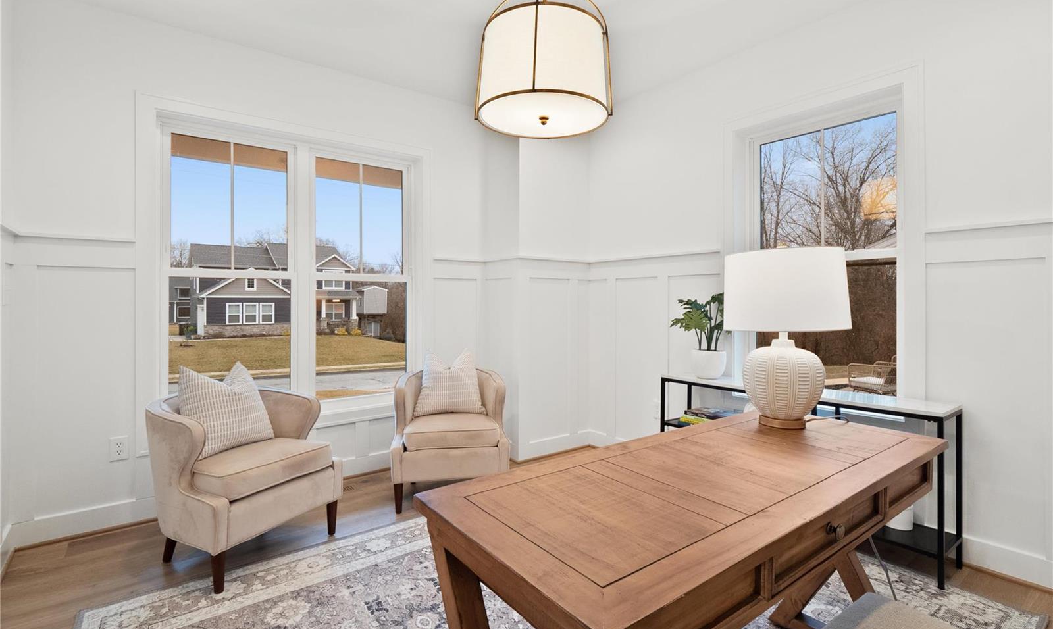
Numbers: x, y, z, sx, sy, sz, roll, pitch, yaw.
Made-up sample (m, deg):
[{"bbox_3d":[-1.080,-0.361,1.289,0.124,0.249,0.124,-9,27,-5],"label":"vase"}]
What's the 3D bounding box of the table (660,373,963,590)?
[{"bbox_3d":[1.412,0.767,2.551,0.280,0.740,1.370,-1,2,-40],"label":"table"}]

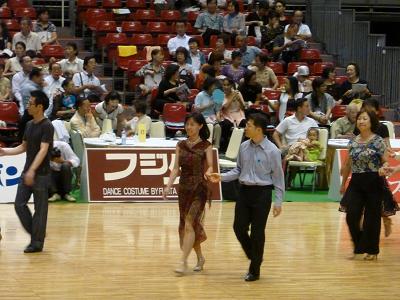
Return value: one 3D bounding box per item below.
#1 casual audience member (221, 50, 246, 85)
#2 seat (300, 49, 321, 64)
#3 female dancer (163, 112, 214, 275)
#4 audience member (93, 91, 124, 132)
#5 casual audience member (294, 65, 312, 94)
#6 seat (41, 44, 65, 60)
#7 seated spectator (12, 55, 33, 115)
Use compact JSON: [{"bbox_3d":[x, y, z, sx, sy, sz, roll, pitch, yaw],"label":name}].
[{"bbox_3d":[0.547,-1.012,37.800,0.500,1.200,0.750,0,5,-6],"label":"casual audience member"},{"bbox_3d":[1.890,-1.470,38.438,0.420,0.400,0.440,0,5,-14],"label":"seat"},{"bbox_3d":[-0.096,0.431,23.450,0.500,1.620,0.480,3,6,37],"label":"female dancer"},{"bbox_3d":[-1.340,-0.212,33.358,0.480,1.280,0.750,0,5,-12],"label":"audience member"},{"bbox_3d":[1.655,-0.769,37.000,0.470,1.170,0.720,0,5,3],"label":"casual audience member"},{"bbox_3d":[-2.354,-1.490,37.397,0.420,0.400,0.440,0,5,-14],"label":"seat"},{"bbox_3d":[-2.712,-0.795,36.154,0.520,1.320,0.780,-1,5,-25],"label":"seated spectator"}]

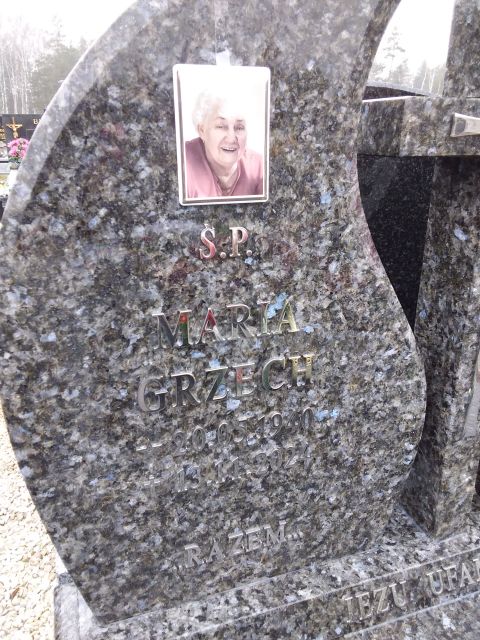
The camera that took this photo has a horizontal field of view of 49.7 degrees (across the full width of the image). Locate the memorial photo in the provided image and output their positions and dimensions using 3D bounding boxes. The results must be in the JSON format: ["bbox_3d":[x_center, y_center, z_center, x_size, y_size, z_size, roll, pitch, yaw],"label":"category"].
[{"bbox_3d":[-0.018,-0.214,0.609,0.113,0.154,0.012,-6,21,-16],"label":"memorial photo"}]

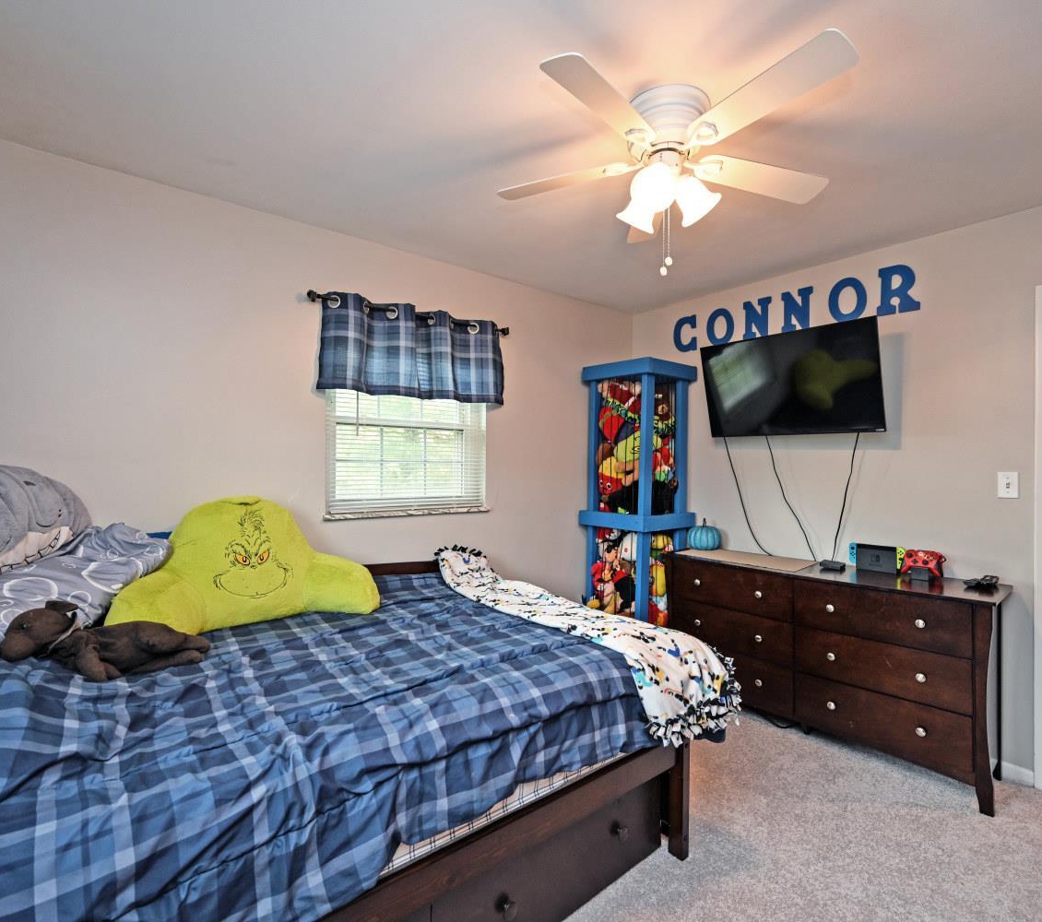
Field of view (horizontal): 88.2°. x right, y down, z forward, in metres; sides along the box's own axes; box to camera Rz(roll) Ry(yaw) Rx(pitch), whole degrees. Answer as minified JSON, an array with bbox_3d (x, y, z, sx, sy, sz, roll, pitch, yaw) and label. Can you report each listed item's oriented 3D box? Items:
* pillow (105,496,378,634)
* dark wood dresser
[{"bbox_3d":[-1.032,0.363,2.047,0.860,0.450,0.420,1,0,-36],"label":"pillow"},{"bbox_3d":[1.480,0.955,2.702,0.441,0.833,1.419,1,0,-43],"label":"dark wood dresser"}]

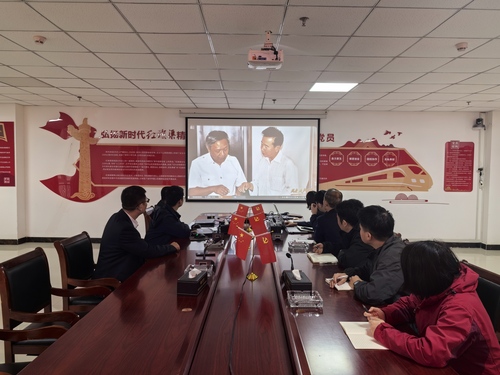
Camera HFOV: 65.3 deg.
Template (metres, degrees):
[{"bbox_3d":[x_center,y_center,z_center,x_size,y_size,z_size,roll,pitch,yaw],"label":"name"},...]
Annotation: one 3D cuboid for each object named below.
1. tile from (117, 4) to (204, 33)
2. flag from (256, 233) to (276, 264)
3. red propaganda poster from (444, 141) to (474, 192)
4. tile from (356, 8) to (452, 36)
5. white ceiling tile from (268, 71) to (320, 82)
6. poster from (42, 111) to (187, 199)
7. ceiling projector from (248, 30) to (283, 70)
[{"bbox_3d":[-0.645,-1.280,2.948,0.600,0.030,0.600,1,3,0],"label":"tile"},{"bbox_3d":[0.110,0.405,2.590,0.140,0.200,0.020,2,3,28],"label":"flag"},{"bbox_3d":[3.949,-0.389,7.346,0.555,0.964,0.020,1,3,-1],"label":"red propaganda poster"},{"bbox_3d":[1.155,-1.255,2.961,0.600,0.030,0.600,1,3,0],"label":"tile"},{"bbox_3d":[0.541,-1.356,4.737,0.600,0.020,0.600,1,3,0],"label":"white ceiling tile"},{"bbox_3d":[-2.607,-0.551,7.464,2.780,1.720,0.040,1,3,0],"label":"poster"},{"bbox_3d":[0.132,-1.143,3.199,0.285,0.265,0.245,1,3,0],"label":"ceiling projector"}]

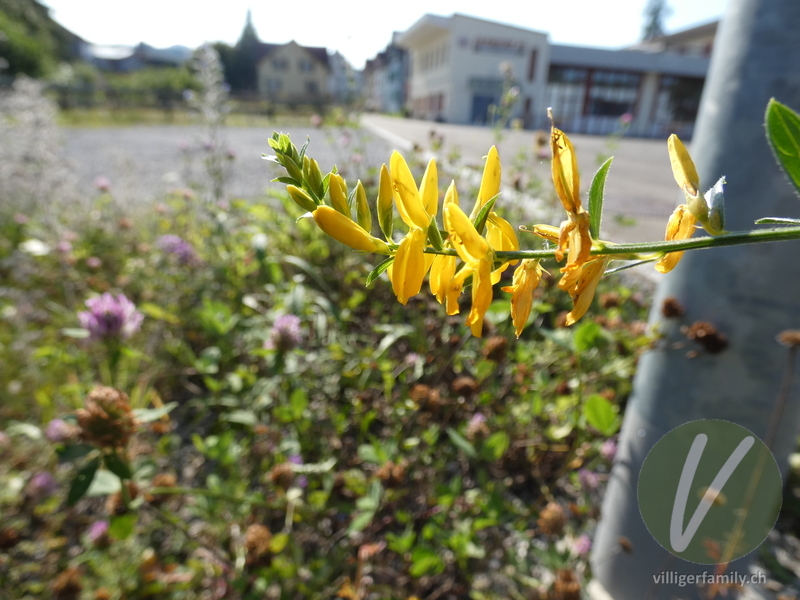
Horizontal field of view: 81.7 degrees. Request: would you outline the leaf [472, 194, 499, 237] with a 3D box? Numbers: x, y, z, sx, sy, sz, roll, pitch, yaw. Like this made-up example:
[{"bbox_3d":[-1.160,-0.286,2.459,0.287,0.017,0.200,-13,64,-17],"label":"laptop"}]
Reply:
[{"bbox_3d":[0.017,-0.017,0.090,0.002,0.009,0.003,29,0,0],"label":"leaf"}]

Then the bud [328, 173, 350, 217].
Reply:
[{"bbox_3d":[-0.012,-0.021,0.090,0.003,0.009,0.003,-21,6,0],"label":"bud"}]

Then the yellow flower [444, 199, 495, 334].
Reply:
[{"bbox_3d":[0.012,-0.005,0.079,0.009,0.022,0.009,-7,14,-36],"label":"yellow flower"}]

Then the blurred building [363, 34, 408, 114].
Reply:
[{"bbox_3d":[-1.233,-29.403,60.000,10.000,10.500,18.000,-2,23,-6],"label":"blurred building"}]

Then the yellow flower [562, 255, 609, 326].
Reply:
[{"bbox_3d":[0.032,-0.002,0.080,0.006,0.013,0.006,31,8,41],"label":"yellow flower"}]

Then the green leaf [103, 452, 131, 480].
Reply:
[{"bbox_3d":[-0.140,0.083,0.230,0.013,0.015,0.008,0,23,0],"label":"green leaf"}]

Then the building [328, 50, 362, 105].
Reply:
[{"bbox_3d":[-7.925,-31.629,66.000,6.000,7.800,7.000,-1,22,-6],"label":"building"}]

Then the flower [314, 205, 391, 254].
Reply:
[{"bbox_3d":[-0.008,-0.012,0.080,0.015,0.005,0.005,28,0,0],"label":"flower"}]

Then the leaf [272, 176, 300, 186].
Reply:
[{"bbox_3d":[-0.018,-0.019,0.073,0.005,0.002,0.002,6,22,11],"label":"leaf"}]

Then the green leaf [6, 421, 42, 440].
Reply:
[{"bbox_3d":[-0.179,0.062,0.220,0.017,0.006,0.010,8,23,17],"label":"green leaf"}]

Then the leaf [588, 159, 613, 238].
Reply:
[{"bbox_3d":[0.029,-0.015,0.067,0.004,0.012,0.003,12,9,17],"label":"leaf"}]

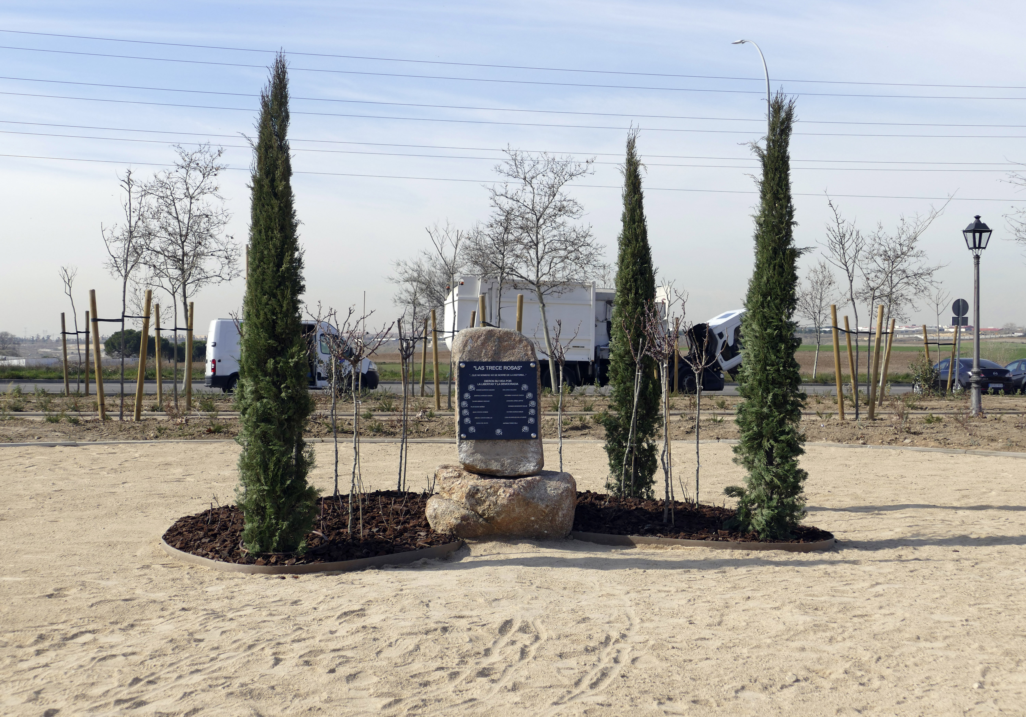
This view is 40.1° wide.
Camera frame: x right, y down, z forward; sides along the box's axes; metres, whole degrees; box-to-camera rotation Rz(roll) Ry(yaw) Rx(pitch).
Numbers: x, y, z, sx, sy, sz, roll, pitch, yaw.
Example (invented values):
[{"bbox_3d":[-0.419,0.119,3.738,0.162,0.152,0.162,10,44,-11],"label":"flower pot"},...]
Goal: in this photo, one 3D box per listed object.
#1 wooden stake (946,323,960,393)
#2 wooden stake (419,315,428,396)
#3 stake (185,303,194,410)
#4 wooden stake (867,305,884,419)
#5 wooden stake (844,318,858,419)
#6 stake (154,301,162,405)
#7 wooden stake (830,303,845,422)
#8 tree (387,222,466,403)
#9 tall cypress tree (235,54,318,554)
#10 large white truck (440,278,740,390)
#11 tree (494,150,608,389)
[{"bbox_3d":[14.084,0.040,45.000,0.090,2.226,0.090,7,1,0],"label":"wooden stake"},{"bbox_3d":[-2.687,-0.044,42.483,0.100,2.381,0.100,3,1,0],"label":"wooden stake"},{"bbox_3d":[-7.096,-0.041,30.883,0.100,2.414,0.100,2,1,0],"label":"stake"},{"bbox_3d":[6.724,0.079,25.976,0.088,2.123,0.088,5,1,0],"label":"wooden stake"},{"bbox_3d":[7.654,0.082,31.777,0.088,2.098,0.088,-7,1,0],"label":"wooden stake"},{"bbox_3d":[-8.248,-0.068,32.683,0.102,2.408,0.102,-1,1,0],"label":"stake"},{"bbox_3d":[6.008,0.079,25.976,0.088,2.123,0.088,-5,1,0],"label":"wooden stake"},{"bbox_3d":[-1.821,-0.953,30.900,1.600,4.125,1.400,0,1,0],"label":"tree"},{"bbox_3d":[-1.682,-0.386,10.000,0.580,3.562,0.580,0,1,0],"label":"tall cypress tree"},{"bbox_3d":[2.720,-0.660,46.600,9.700,3.750,2.500,0,1,-12],"label":"large white truck"},{"bbox_3d":[1.106,-2.726,44.000,3.607,7.666,3.400,0,1,0],"label":"tree"}]

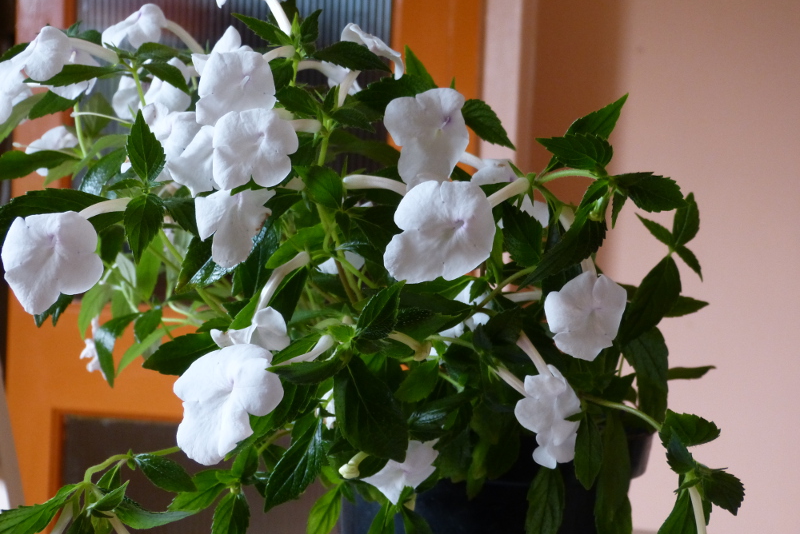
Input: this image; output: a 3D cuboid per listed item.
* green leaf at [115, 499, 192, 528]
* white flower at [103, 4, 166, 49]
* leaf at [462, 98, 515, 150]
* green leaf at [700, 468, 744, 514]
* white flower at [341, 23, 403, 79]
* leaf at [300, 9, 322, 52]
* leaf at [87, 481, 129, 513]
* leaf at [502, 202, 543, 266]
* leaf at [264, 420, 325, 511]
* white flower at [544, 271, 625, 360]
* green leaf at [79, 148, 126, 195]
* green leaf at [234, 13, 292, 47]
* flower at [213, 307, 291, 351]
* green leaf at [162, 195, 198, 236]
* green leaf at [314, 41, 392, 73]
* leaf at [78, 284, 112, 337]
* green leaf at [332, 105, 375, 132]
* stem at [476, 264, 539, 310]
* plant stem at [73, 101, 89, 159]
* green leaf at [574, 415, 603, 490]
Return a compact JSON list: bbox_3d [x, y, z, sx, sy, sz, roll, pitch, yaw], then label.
[{"bbox_3d":[-0.118,0.118,0.620,0.037,0.014,0.016,2,4,5],"label":"green leaf"},{"bbox_3d":[-0.152,-0.138,0.740,0.036,0.027,0.020,0,-24,34],"label":"white flower"},{"bbox_3d":[0.041,-0.066,0.610,0.035,0.008,0.020,41,44,16],"label":"leaf"},{"bbox_3d":[0.156,0.109,0.627,0.019,0.009,0.027,-21,51,-26],"label":"green leaf"},{"bbox_3d":[-0.016,-0.122,0.730,0.038,0.017,0.036,27,9,1],"label":"white flower"},{"bbox_3d":[-0.045,-0.121,0.660,0.011,0.021,0.008,17,0,-11],"label":"leaf"},{"bbox_3d":[-0.142,0.112,0.630,0.023,0.007,0.012,-33,36,6],"label":"leaf"},{"bbox_3d":[0.061,-0.018,0.655,0.021,0.038,0.008,-39,16,-11],"label":"leaf"},{"bbox_3d":[-0.051,0.096,0.627,0.022,0.051,0.010,33,-17,-5],"label":"leaf"},{"bbox_3d":[0.096,0.026,0.670,0.042,0.046,0.018,2,12,2],"label":"white flower"},{"bbox_3d":[-0.173,-0.055,0.750,0.019,0.037,0.010,42,-12,22],"label":"green leaf"},{"bbox_3d":[-0.065,-0.112,0.610,0.031,0.008,0.015,25,32,-19],"label":"green leaf"},{"bbox_3d":[-0.074,0.032,0.640,0.038,0.020,0.030,9,-36,13],"label":"flower"},{"bbox_3d":[-0.108,-0.023,0.644,0.019,0.032,0.007,-39,-15,-16],"label":"green leaf"},{"bbox_3d":[-0.022,-0.096,0.610,0.039,0.008,0.021,13,37,7],"label":"green leaf"},{"bbox_3d":[-0.191,0.026,0.810,0.016,0.037,0.010,24,-6,8],"label":"leaf"},{"bbox_3d":[-0.025,-0.082,0.710,0.026,0.007,0.014,21,34,21],"label":"green leaf"},{"bbox_3d":[0.050,0.009,0.600,0.036,0.004,0.004,-34,0,-8],"label":"stem"},{"bbox_3d":[-0.173,-0.074,0.700,0.006,0.031,0.006,-10,0,0],"label":"plant stem"},{"bbox_3d":[0.090,0.089,0.620,0.013,0.036,0.009,2,3,-9],"label":"green leaf"}]

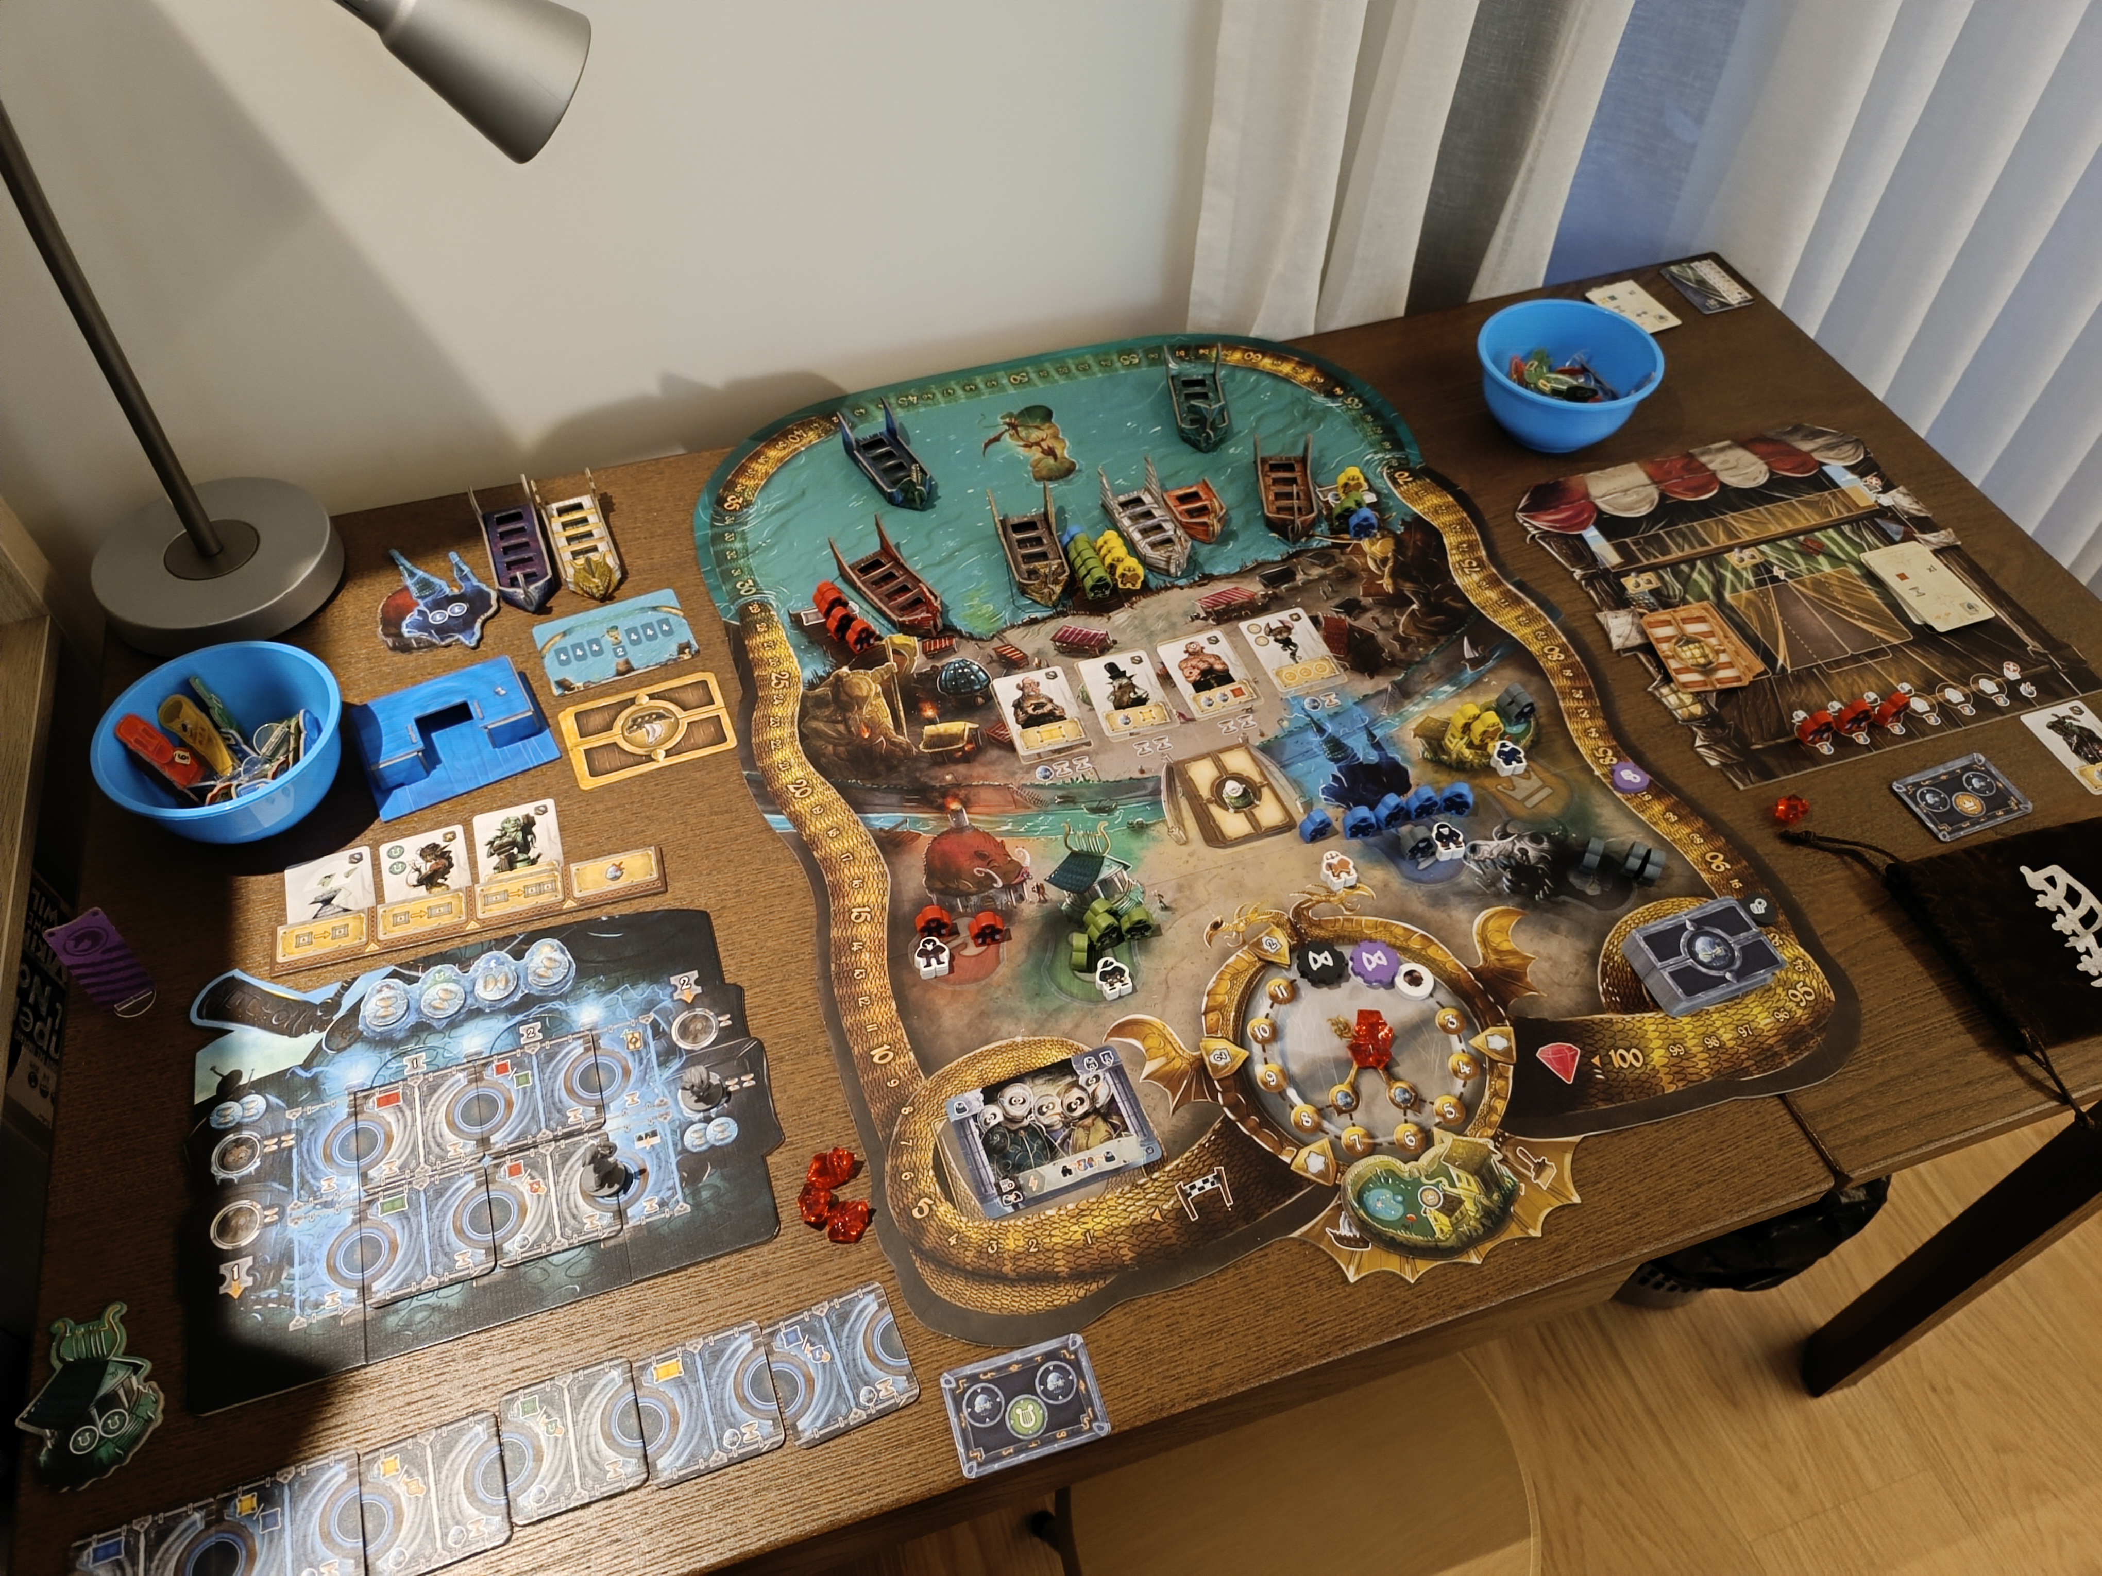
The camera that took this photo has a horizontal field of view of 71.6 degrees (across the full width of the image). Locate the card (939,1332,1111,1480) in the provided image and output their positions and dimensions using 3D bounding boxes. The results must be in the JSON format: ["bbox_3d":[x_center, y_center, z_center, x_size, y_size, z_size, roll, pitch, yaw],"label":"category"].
[{"bbox_3d":[-0.010,0.254,0.600,0.061,0.002,0.042,-12,53,-11],"label":"card"}]

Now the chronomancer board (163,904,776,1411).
[{"bbox_3d":[-0.276,0.151,0.706,0.270,0.003,0.226,-14,53,-12],"label":"chronomancer board"}]

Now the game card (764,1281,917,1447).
[{"bbox_3d":[-0.087,0.240,0.609,0.053,0.002,0.052,-17,54,-14],"label":"game card"}]

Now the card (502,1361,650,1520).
[{"bbox_3d":[-0.193,0.262,0.590,0.053,0.002,0.052,-15,54,-12],"label":"card"}]

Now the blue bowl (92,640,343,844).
[{"bbox_3d":[-0.422,-0.013,0.762,0.120,0.062,0.120,1,52,-1],"label":"blue bowl"}]

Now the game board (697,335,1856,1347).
[{"bbox_3d":[0.079,-0.052,0.839,0.500,0.005,0.685,-14,54,-12],"label":"game board"}]

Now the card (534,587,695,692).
[{"bbox_3d":[-0.257,-0.087,0.862,0.087,0.002,0.060,-19,55,-15],"label":"card"}]

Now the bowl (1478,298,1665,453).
[{"bbox_3d":[0.340,-0.266,0.976,0.120,0.062,0.120,2,52,0],"label":"bowl"}]

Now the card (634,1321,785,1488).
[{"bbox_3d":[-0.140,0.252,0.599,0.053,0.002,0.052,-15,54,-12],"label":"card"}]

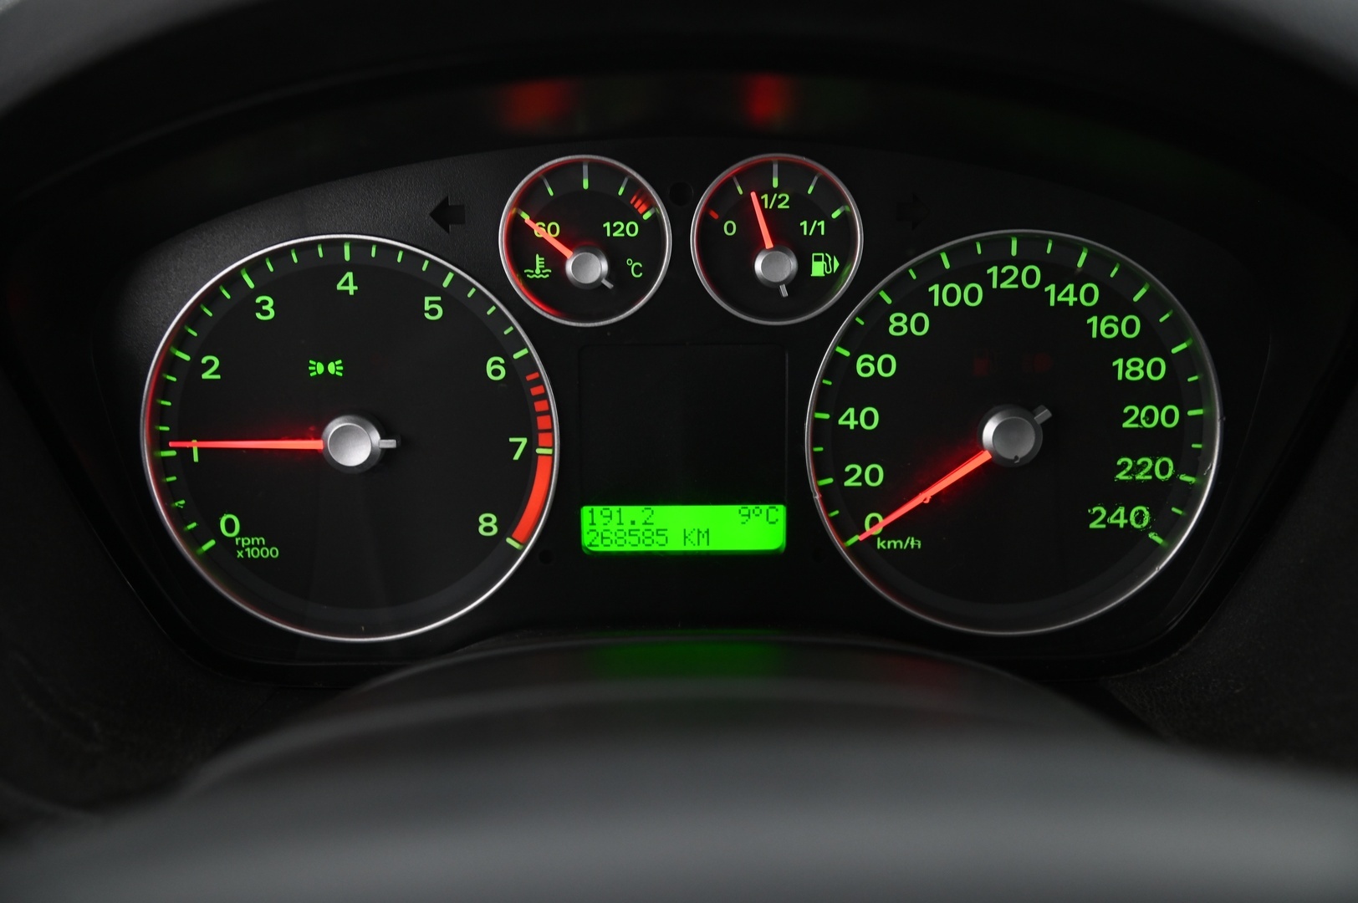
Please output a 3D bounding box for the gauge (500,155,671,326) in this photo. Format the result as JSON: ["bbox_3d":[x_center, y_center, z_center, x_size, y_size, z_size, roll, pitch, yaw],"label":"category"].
[{"bbox_3d":[-0.023,-0.054,0.381,0.043,0.042,0.015,0,12,0],"label":"gauge"}]

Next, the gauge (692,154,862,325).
[{"bbox_3d":[0.024,-0.054,0.381,0.042,0.042,0.015,0,12,0],"label":"gauge"}]

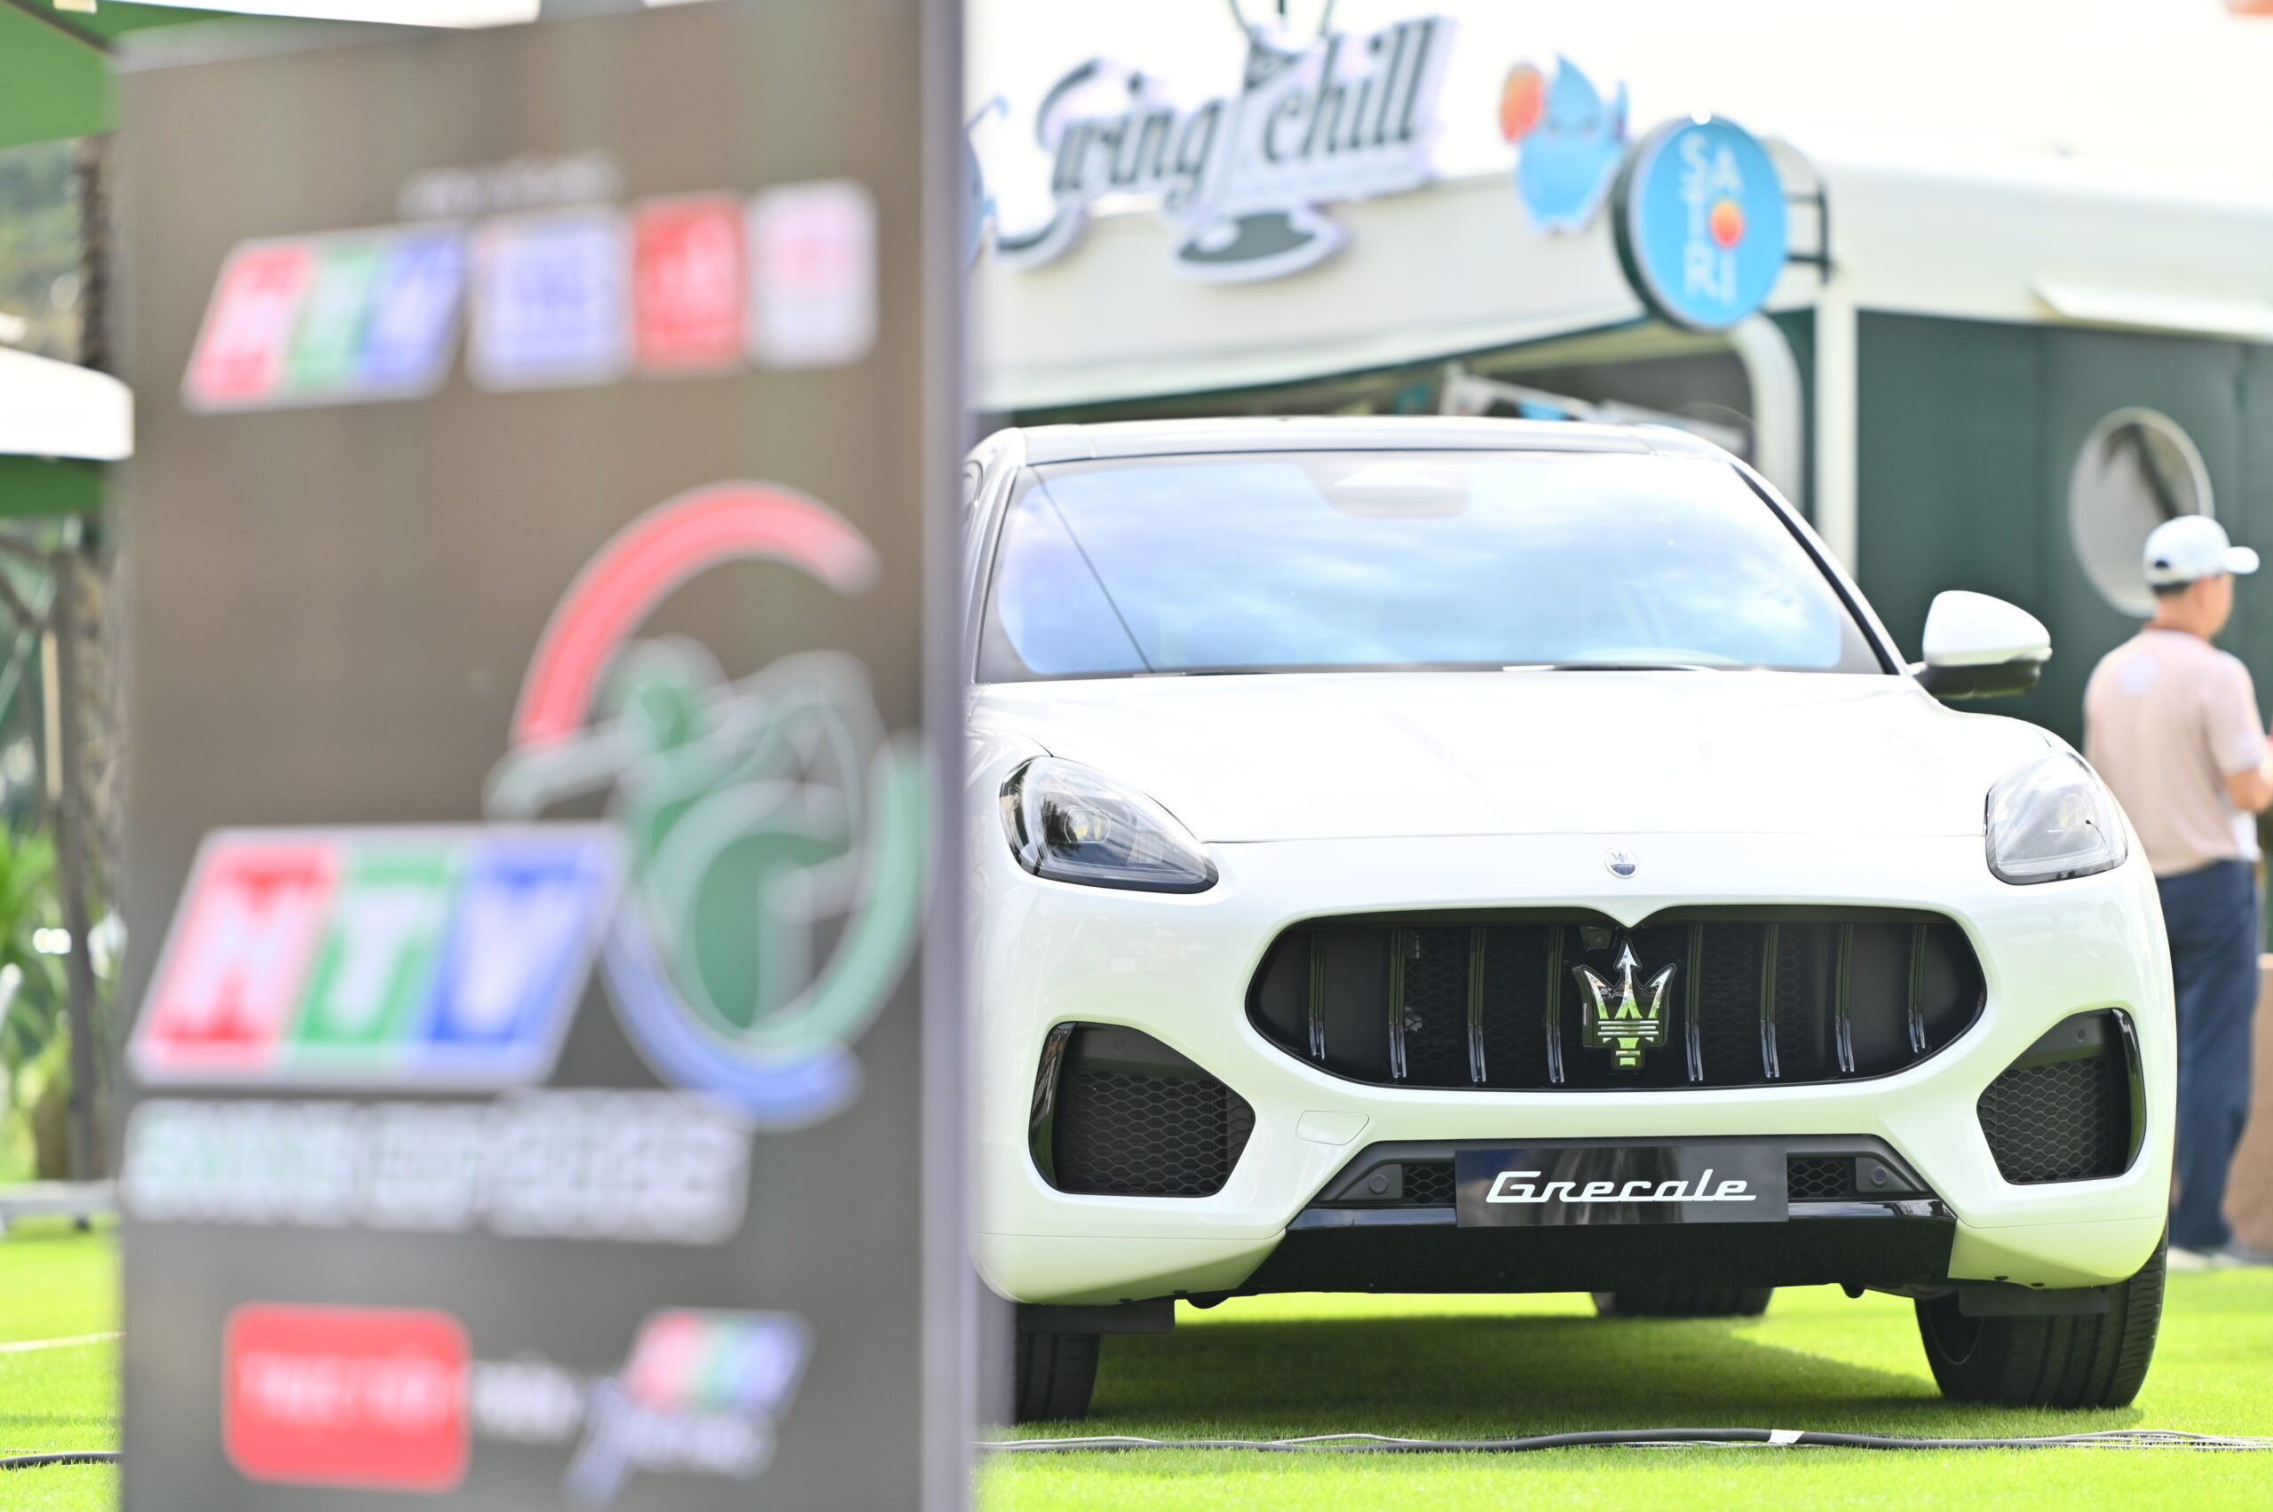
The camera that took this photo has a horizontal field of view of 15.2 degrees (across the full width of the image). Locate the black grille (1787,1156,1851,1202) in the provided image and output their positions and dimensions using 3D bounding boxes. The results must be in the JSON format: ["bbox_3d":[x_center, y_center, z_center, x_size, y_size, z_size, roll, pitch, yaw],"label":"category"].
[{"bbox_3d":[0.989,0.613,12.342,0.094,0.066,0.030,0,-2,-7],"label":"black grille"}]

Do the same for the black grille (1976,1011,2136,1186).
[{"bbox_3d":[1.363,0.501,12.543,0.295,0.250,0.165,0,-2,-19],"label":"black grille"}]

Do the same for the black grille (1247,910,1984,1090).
[{"bbox_3d":[0.698,0.353,12.339,1.075,0.260,0.150,0,-2,-7],"label":"black grille"}]

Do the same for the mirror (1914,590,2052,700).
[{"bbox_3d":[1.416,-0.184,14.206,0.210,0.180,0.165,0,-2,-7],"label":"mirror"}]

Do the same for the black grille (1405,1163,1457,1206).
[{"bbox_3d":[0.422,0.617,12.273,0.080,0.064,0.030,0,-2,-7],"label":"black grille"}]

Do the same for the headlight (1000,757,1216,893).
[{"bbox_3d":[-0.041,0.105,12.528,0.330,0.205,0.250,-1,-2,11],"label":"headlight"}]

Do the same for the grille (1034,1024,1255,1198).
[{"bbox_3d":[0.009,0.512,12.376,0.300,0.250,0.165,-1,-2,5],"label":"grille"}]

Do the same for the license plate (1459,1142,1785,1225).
[{"bbox_3d":[0.698,0.619,12.266,0.487,0.112,0.015,0,-2,-7],"label":"license plate"}]

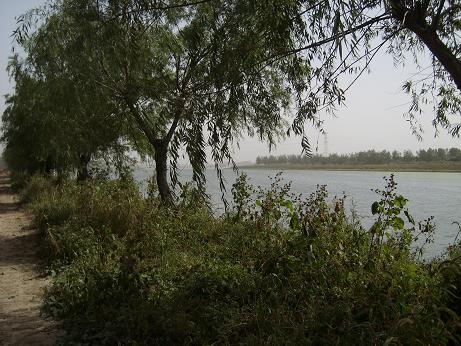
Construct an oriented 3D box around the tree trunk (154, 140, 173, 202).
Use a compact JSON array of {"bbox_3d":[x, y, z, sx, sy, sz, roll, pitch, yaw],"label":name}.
[{"bbox_3d":[-1.570,0.030,11.000,0.380,1.550,0.340,0,1,0],"label":"tree trunk"}]

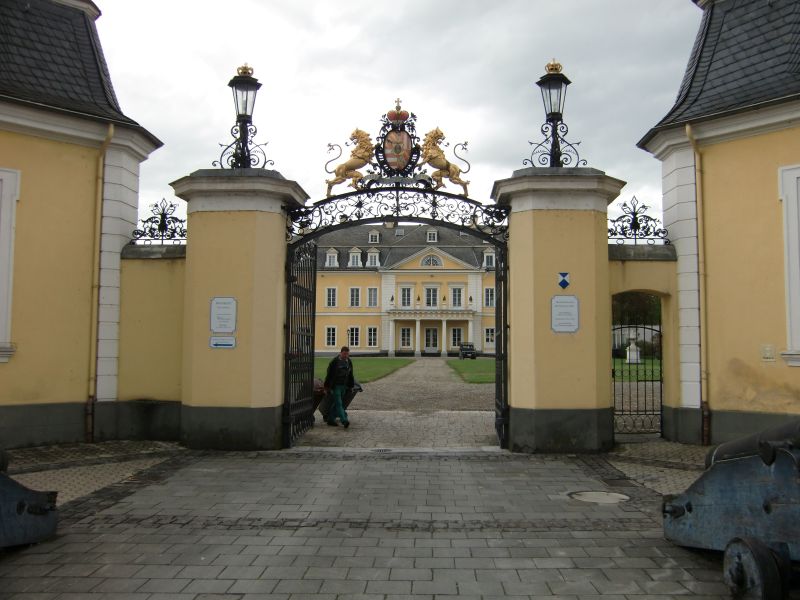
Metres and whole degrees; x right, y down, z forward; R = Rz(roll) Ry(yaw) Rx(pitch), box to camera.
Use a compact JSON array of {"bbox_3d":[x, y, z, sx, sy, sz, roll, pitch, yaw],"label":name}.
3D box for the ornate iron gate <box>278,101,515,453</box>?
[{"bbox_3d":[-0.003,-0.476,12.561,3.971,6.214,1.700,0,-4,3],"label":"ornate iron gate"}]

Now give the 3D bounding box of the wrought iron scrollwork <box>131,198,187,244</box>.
[{"bbox_3d":[-4.312,-1.408,12.178,1.100,0.885,0.130,0,-4,3],"label":"wrought iron scrollwork"}]

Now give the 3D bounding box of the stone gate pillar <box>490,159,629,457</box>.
[{"bbox_3d":[2.729,0.180,11.740,2.170,4.750,2.140,0,-4,3],"label":"stone gate pillar"}]

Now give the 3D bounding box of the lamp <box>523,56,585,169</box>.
[{"bbox_3d":[2.772,-3.259,11.990,1.100,2.187,1.000,0,-4,3],"label":"lamp"}]

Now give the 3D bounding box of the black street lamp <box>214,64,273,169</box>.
[{"bbox_3d":[-2.848,-3.260,12.233,1.100,2.174,1.000,0,-4,4],"label":"black street lamp"}]

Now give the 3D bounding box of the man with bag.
[{"bbox_3d":[-1.286,1.856,14.353,0.600,1.696,0.470,3,-5,-35],"label":"man with bag"}]

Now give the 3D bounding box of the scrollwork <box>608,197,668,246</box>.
[{"bbox_3d":[4.203,-1.391,11.885,1.150,0.901,0.130,0,-4,2],"label":"scrollwork"}]

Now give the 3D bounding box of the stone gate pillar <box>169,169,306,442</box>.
[{"bbox_3d":[-2.862,0.172,11.983,2.170,4.750,2.140,0,-4,4],"label":"stone gate pillar"}]

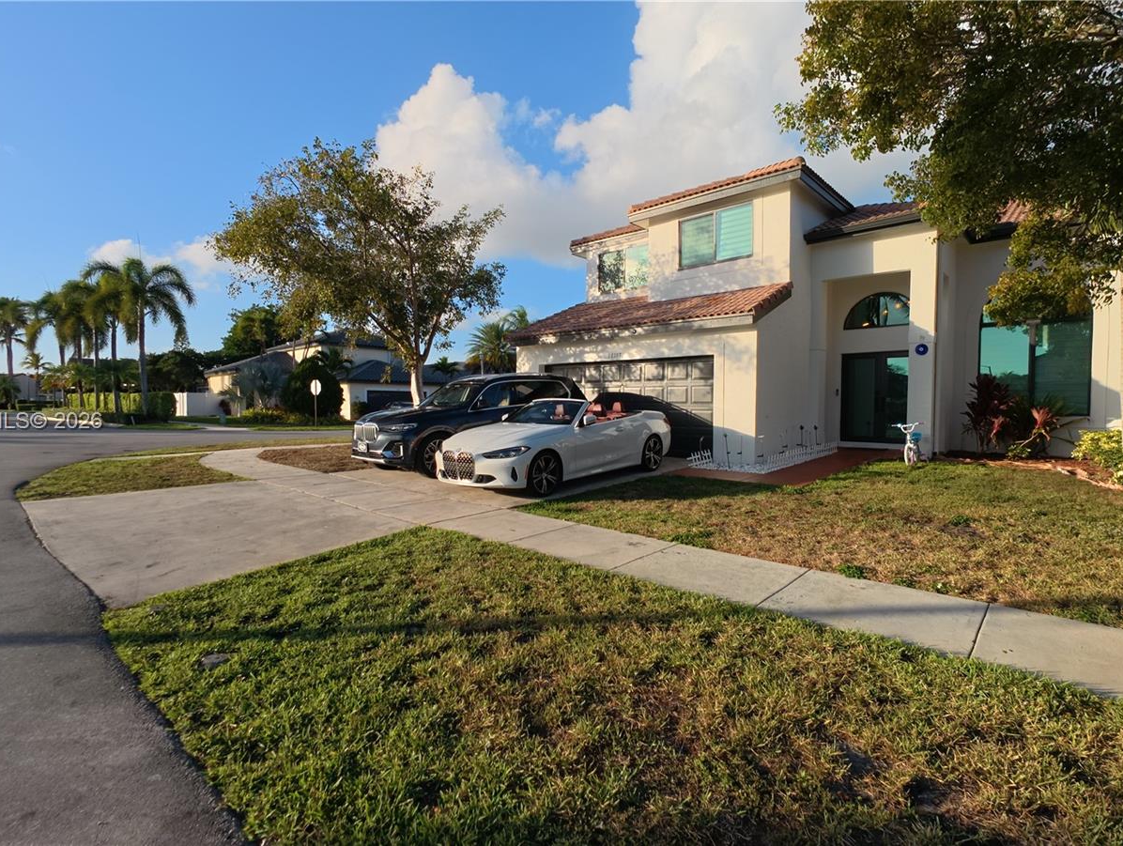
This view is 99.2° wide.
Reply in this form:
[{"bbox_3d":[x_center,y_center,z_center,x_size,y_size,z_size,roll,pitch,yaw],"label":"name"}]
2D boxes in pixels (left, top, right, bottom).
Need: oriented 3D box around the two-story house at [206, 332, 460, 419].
[{"bbox_3d":[-19.500,-4.015,40.485,17.000,7.600,13.500,2,3,37],"label":"two-story house"}]

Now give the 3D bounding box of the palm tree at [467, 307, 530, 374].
[{"bbox_3d":[-5.619,-5.182,41.845,5.700,9.837,5.700,0,2,0],"label":"palm tree"}]

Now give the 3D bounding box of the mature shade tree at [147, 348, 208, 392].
[{"bbox_3d":[-42.464,-4.532,52.910,5.600,7.572,5.600,-1,3,-39],"label":"mature shade tree"}]

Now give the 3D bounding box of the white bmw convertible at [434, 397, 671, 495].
[{"bbox_3d":[0.126,0.262,8.480,1.880,1.390,4.770,2,4,42],"label":"white bmw convertible"}]

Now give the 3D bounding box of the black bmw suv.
[{"bbox_3d":[-1.830,-0.020,10.410,2.020,1.820,5.150,2,4,43],"label":"black bmw suv"}]

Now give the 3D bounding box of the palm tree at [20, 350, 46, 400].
[{"bbox_3d":[-62.877,-4.942,56.900,2.900,7.729,2.900,2,3,42],"label":"palm tree"}]

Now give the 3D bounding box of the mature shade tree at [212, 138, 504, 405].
[{"bbox_3d":[-4.971,-3.076,11.607,6.600,7.791,6.300,-1,2,-23],"label":"mature shade tree"}]

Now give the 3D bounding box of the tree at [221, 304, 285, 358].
[{"bbox_3d":[-31.848,-6.517,49.803,7.200,11.750,7.200,0,2,0],"label":"tree"}]

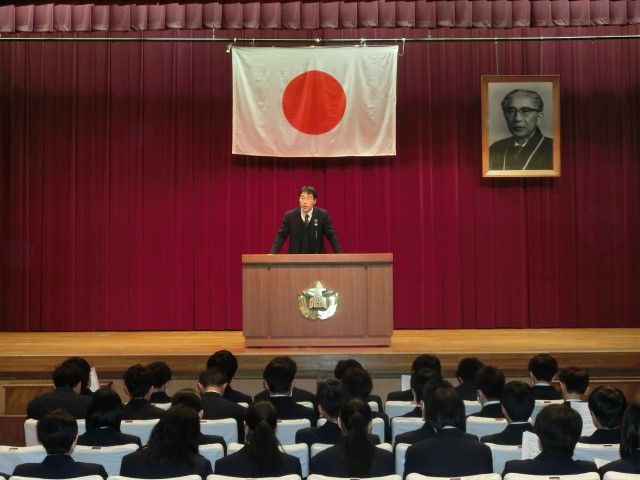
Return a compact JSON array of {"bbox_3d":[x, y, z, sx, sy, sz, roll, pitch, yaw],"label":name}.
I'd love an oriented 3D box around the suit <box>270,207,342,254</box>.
[{"bbox_3d":[-0.139,0.025,11.304,0.750,0.740,0.420,0,-1,4],"label":"suit"}]

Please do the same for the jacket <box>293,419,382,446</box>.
[{"bbox_3d":[0.107,1.377,6.570,0.510,0.600,0.380,0,-1,-3],"label":"jacket"}]

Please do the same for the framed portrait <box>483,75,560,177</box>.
[{"bbox_3d":[2.349,-1.329,12.717,0.910,1.180,0.060,0,-1,0],"label":"framed portrait"}]

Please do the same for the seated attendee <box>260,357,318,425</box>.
[{"bbox_3d":[-0.247,1.442,7.602,0.500,1.300,0.780,0,-1,0],"label":"seated attendee"}]

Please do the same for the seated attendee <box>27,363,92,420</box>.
[{"bbox_3d":[-1.726,1.481,7.611,0.500,1.240,0.780,0,-1,3],"label":"seated attendee"}]

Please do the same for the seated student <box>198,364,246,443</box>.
[{"bbox_3d":[-0.720,1.477,7.604,0.500,1.240,0.780,0,-1,0],"label":"seated student"}]

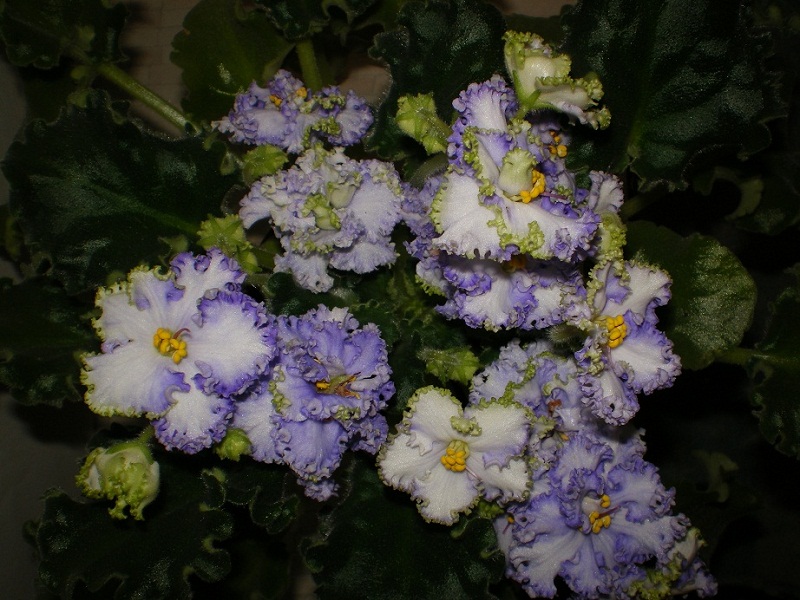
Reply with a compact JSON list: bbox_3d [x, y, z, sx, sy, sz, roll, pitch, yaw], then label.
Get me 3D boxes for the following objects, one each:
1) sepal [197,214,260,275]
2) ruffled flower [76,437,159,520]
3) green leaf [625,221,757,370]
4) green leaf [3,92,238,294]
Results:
[{"bbox_3d":[-0.058,-0.019,0.297,0.021,0.015,0.018,19,56,14],"label":"sepal"},{"bbox_3d":[-0.086,0.054,0.268,0.023,0.022,0.022,7,53,5],"label":"ruffled flower"},{"bbox_3d":[0.100,-0.002,0.310,0.054,0.014,0.053,5,65,-4],"label":"green leaf"},{"bbox_3d":[-0.101,-0.039,0.318,0.078,0.020,0.068,17,68,15],"label":"green leaf"}]

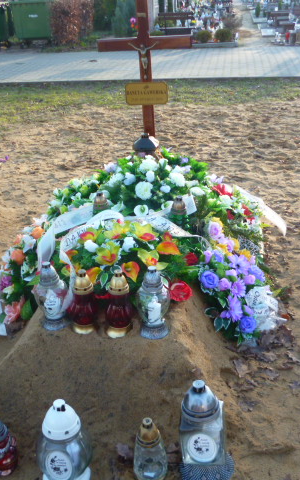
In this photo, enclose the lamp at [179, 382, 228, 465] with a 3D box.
[{"bbox_3d":[0.150,0.521,1.473,0.125,0.280,0.125,0,26,5],"label":"lamp"}]

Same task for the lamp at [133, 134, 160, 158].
[{"bbox_3d":[-0.026,-0.545,3.380,0.165,0.290,0.165,-6,26,-8],"label":"lamp"}]

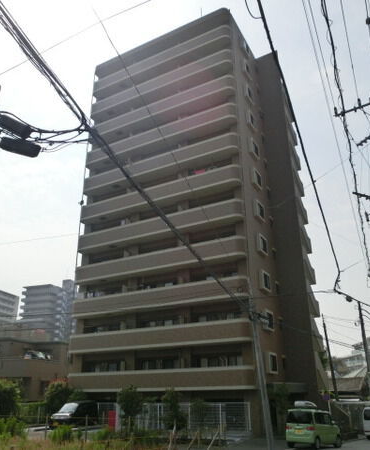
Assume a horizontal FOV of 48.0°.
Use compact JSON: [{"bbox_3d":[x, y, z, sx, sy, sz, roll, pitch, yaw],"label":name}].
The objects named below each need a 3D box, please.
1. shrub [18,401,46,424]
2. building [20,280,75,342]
[{"bbox_3d":[-11.267,13.842,30.569,2.224,1.607,1.300,7,-24,-17],"label":"shrub"},{"bbox_3d":[-54.312,44.248,161.566,14.800,43.000,14.500,-12,-24,27],"label":"building"}]

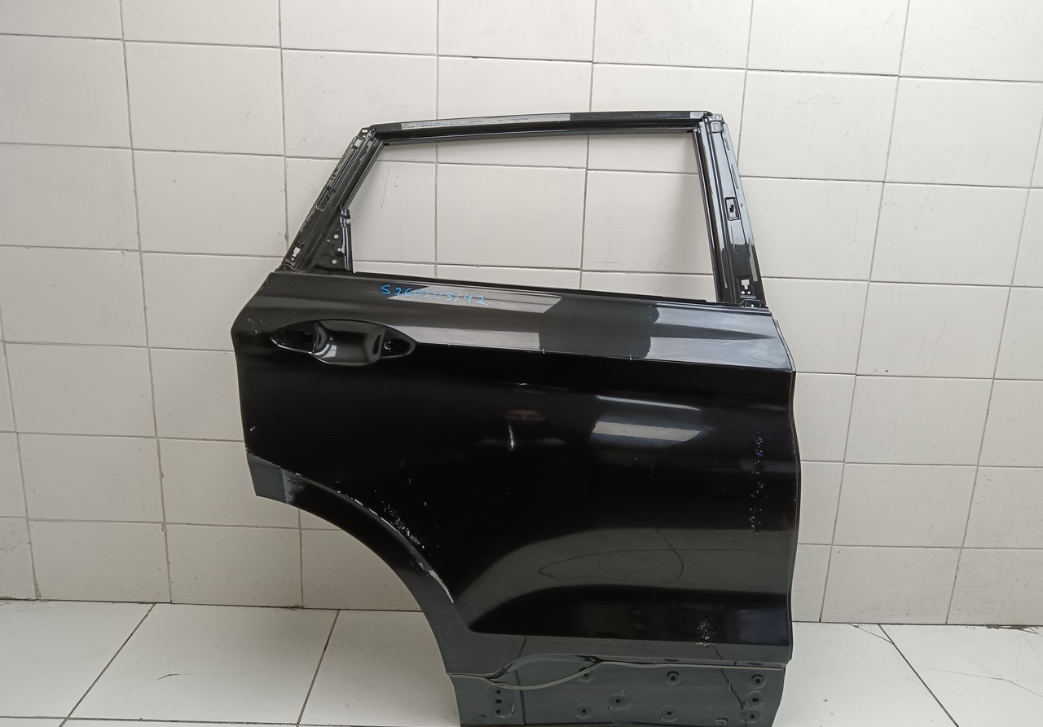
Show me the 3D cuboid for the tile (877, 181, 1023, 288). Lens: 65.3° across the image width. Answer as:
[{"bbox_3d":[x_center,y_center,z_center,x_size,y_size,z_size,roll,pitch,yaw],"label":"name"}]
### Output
[{"bbox_3d":[0.886,-0.266,1.691,0.300,0.200,0.009,2,15,-1],"label":"tile"}]

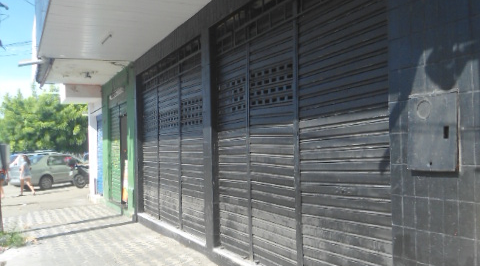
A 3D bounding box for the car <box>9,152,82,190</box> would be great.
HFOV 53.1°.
[{"bbox_3d":[-9.413,1.889,24.030,1.720,1.620,4.250,-2,-2,20],"label":"car"}]

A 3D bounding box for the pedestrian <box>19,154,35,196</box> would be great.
[{"bbox_3d":[-8.368,1.662,18.930,0.600,1.620,0.460,-1,-2,-9],"label":"pedestrian"}]

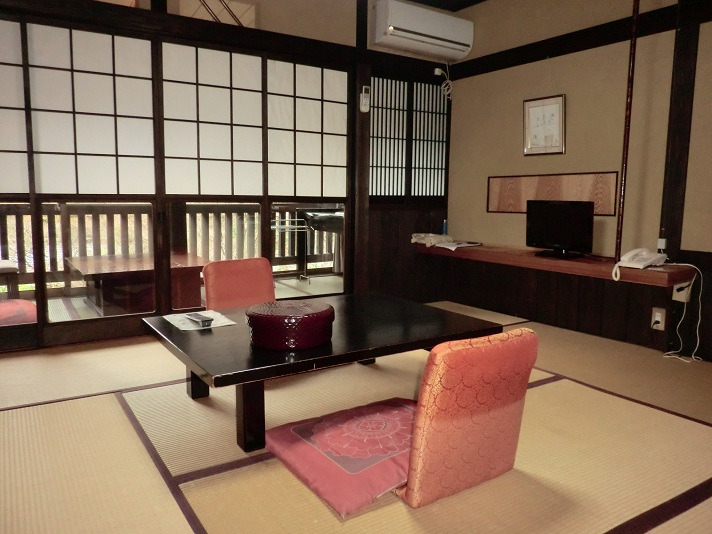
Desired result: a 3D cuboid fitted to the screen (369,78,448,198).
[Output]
[{"bbox_3d":[0.430,-0.972,4.108,0.764,0.863,0.042,-4,9,-33],"label":"screen"}]

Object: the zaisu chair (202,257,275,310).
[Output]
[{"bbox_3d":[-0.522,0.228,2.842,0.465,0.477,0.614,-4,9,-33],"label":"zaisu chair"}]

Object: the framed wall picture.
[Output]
[{"bbox_3d":[1.254,-0.945,3.578,0.027,0.379,0.336,-4,9,-33],"label":"framed wall picture"}]

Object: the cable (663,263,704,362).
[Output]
[{"bbox_3d":[1.759,0.237,2.886,0.124,0.510,0.228,-4,9,-33],"label":"cable"}]

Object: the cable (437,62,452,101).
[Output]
[{"bbox_3d":[0.710,-1.461,4.186,0.162,0.278,0.058,-4,9,-33],"label":"cable"}]

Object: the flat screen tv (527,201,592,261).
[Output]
[{"bbox_3d":[1.243,-0.233,3.269,0.183,0.331,0.473,-4,9,-33],"label":"flat screen tv"}]

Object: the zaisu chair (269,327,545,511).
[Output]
[{"bbox_3d":[0.111,0.386,1.685,0.614,0.473,0.689,-4,9,-33],"label":"zaisu chair"}]

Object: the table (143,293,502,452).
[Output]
[{"bbox_3d":[-0.142,0.390,2.232,1.222,0.320,0.851,-4,9,-33],"label":"table"}]

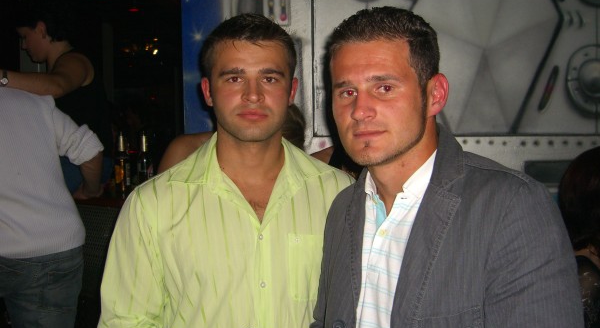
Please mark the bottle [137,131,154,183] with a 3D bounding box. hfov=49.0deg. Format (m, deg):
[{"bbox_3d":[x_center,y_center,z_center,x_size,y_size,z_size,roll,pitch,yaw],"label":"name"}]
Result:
[{"bbox_3d":[-0.541,0.003,2.320,0.063,0.240,0.063,-1,2,0],"label":"bottle"}]

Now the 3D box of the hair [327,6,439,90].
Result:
[{"bbox_3d":[0.125,-0.172,1.035,0.165,0.155,0.195,-4,6,28],"label":"hair"}]

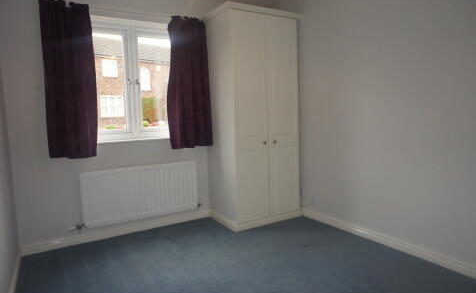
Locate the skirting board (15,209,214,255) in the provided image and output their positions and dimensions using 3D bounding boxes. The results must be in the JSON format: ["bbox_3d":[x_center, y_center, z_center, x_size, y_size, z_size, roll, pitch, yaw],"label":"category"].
[{"bbox_3d":[-1.121,0.856,3.228,1.796,0.080,0.019,-5,6,-30],"label":"skirting board"}]

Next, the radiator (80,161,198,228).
[{"bbox_3d":[-0.958,0.463,3.229,1.129,0.520,0.085,-5,6,-30],"label":"radiator"}]

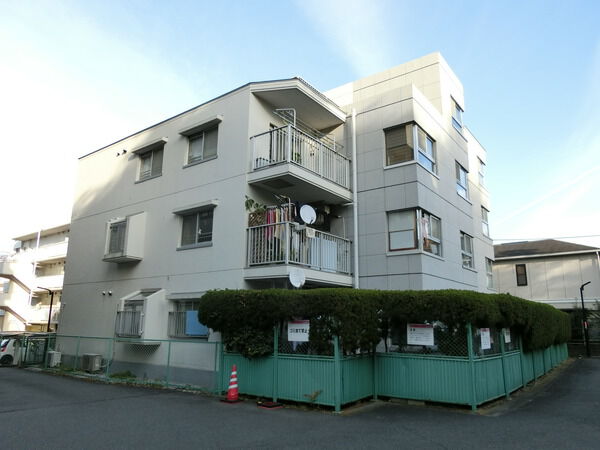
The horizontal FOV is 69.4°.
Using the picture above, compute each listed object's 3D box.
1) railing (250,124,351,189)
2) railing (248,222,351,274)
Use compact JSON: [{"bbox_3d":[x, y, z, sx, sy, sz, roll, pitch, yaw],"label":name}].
[{"bbox_3d":[0.118,-1.770,13.052,1.486,1.027,3.173,-9,-16,36],"label":"railing"},{"bbox_3d":[0.072,0.830,12.467,1.478,1.073,3.131,-9,-16,36],"label":"railing"}]

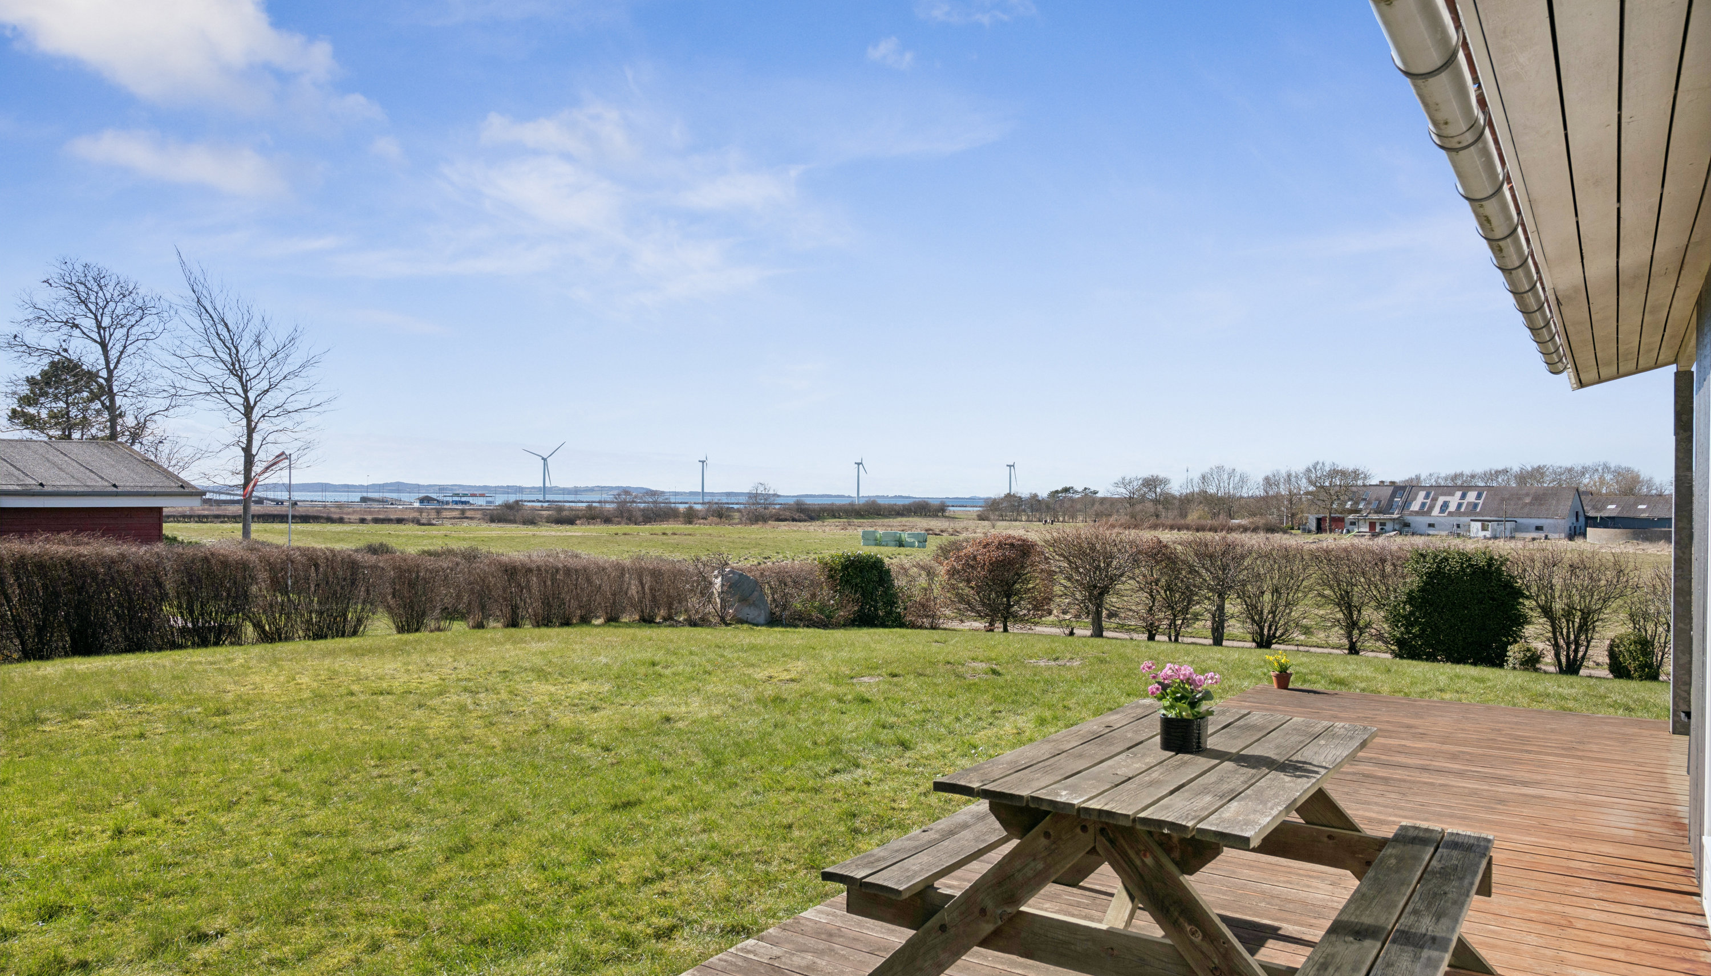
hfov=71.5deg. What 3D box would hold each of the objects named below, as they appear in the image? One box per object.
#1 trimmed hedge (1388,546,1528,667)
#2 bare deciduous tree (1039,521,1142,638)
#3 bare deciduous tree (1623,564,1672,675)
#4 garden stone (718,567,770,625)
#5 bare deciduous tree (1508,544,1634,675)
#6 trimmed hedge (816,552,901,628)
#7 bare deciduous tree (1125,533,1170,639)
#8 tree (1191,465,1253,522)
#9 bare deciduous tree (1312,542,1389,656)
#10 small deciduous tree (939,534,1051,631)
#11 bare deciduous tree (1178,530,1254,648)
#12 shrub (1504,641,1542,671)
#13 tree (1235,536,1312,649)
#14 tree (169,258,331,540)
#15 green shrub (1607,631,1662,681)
[{"bbox_3d":[6.699,1.322,13.200,1.500,1.310,1.300,0,0,32],"label":"trimmed hedge"},{"bbox_3d":[2.916,1.142,14.600,1.281,1.397,1.250,0,0,0],"label":"bare deciduous tree"},{"bbox_3d":[7.643,1.235,11.200,0.857,1.059,0.900,0,0,0],"label":"bare deciduous tree"},{"bbox_3d":[-1.606,1.568,17.200,0.755,0.852,0.550,0,0,0],"label":"garden stone"},{"bbox_3d":[7.623,1.295,12.650,1.300,1.367,1.150,0,0,32],"label":"bare deciduous tree"},{"bbox_3d":[0.066,1.424,16.700,1.203,1.081,1.100,0,0,0],"label":"trimmed hedge"},{"bbox_3d":[3.753,1.283,15.300,0.620,1.299,0.700,0,0,32],"label":"bare deciduous tree"},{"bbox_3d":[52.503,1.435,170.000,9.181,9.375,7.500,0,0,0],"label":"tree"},{"bbox_3d":[5.879,1.293,14.100,0.900,1.322,0.880,0,0,32],"label":"bare deciduous tree"},{"bbox_3d":[1.807,1.214,15.300,1.394,1.292,1.350,0,0,0],"label":"small deciduous tree"},{"bbox_3d":[4.480,1.266,14.800,0.910,1.371,0.880,0,0,32],"label":"bare deciduous tree"},{"bbox_3d":[7.251,1.829,12.900,0.410,0.313,0.390,0,0,32],"label":"shrub"},{"bbox_3d":[5.142,1.298,14.600,0.960,1.320,0.920,0,0,32],"label":"tree"},{"bbox_3d":[-18.879,-2.207,37.000,5.329,9.911,4.800,0,0,0],"label":"tree"},{"bbox_3d":[8.095,1.751,12.350,0.580,0.518,0.540,0,0,32],"label":"green shrub"}]

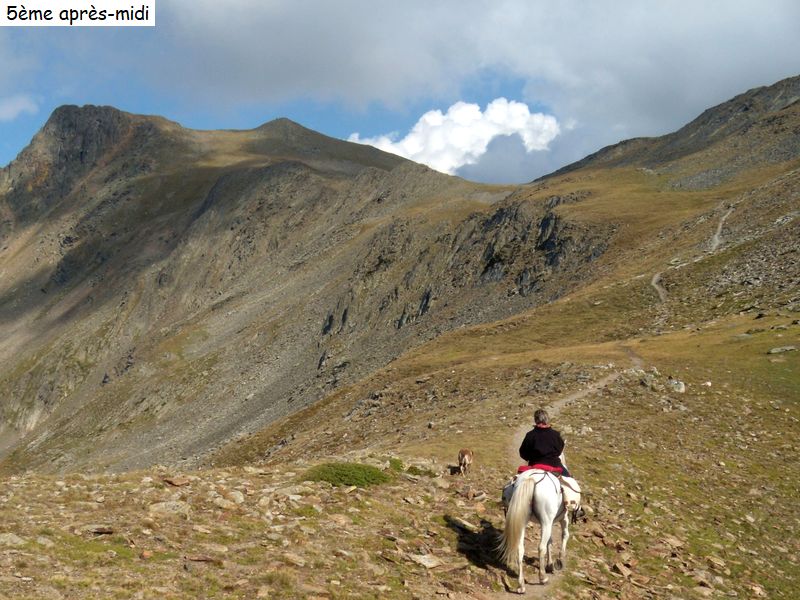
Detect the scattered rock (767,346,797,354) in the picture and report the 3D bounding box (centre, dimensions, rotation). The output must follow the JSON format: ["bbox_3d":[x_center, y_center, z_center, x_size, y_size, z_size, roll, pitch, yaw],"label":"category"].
[{"bbox_3d":[20.175,2.671,44.000,1.450,0.350,0.950,-1,-2,17],"label":"scattered rock"}]

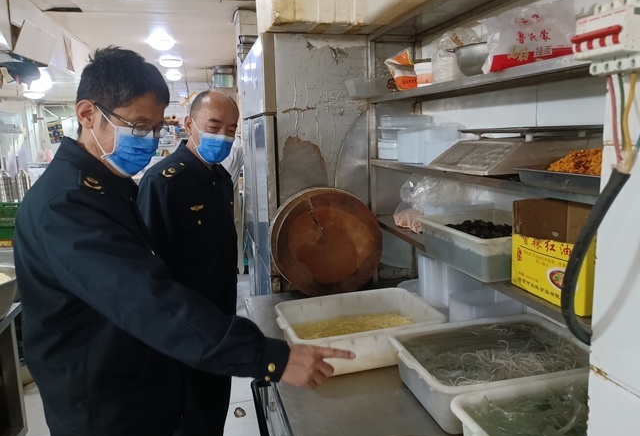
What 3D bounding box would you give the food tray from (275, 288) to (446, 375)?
[{"bbox_3d":[0.114,0.350,1.554,0.460,0.129,0.335,-5,10,-16],"label":"food tray"}]

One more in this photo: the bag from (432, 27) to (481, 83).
[{"bbox_3d":[0.441,-0.524,1.615,0.165,0.180,0.150,1,10,15],"label":"bag"}]

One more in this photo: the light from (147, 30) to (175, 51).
[{"bbox_3d":[-1.979,-2.191,6.214,0.335,0.100,0.335,-5,10,-16],"label":"light"}]

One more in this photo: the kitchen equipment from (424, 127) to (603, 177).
[{"bbox_3d":[0.553,-0.203,1.506,0.315,0.122,0.352,-4,10,-13],"label":"kitchen equipment"}]

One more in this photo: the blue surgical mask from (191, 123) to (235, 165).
[{"bbox_3d":[-0.327,-0.225,1.540,0.130,0.107,0.080,-10,33,-38],"label":"blue surgical mask"}]

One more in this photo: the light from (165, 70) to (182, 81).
[{"bbox_3d":[-2.870,-2.786,9.779,0.330,0.100,0.330,-5,10,-15],"label":"light"}]

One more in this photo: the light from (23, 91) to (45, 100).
[{"bbox_3d":[-5.042,-2.151,8.800,0.390,0.110,0.390,-7,11,-28],"label":"light"}]

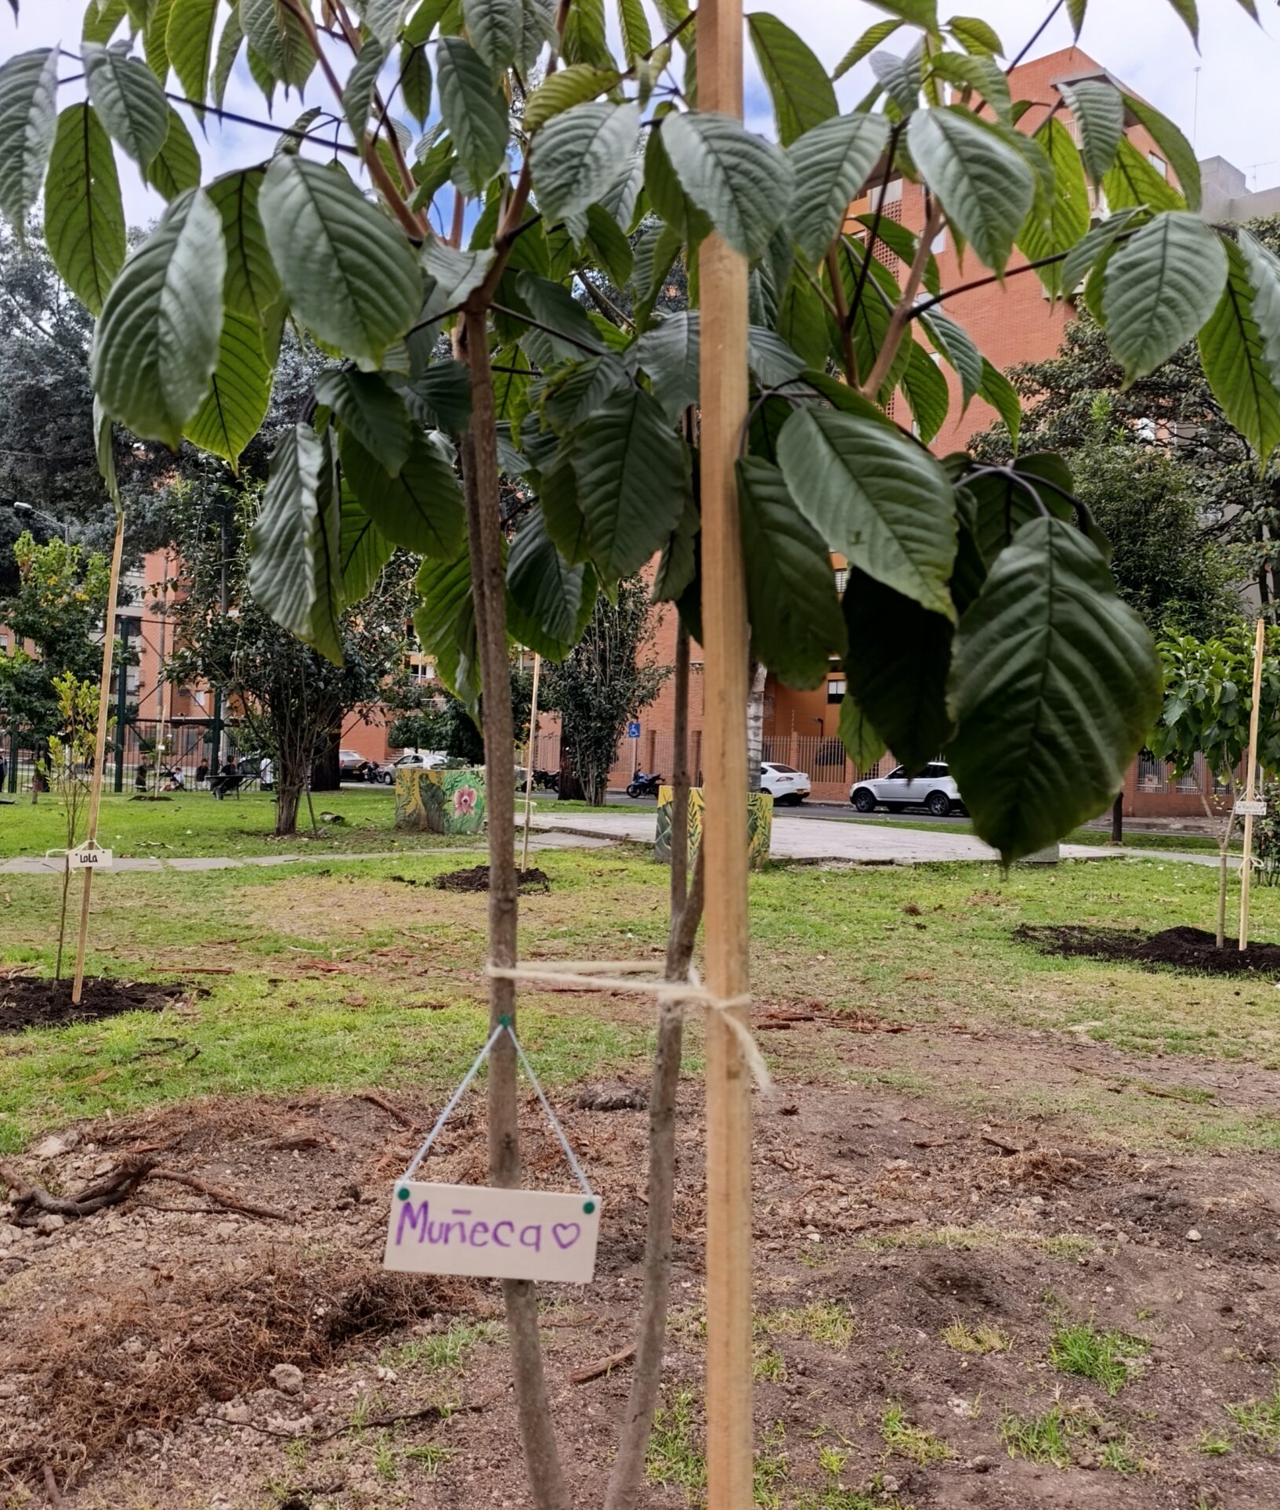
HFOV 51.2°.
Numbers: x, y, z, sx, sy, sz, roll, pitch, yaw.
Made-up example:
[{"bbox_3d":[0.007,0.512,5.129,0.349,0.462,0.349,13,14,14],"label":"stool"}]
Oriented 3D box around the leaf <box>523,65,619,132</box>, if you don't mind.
[{"bbox_3d":[-0.072,-0.698,1.420,0.120,0.050,0.045,-30,5,0],"label":"leaf"}]

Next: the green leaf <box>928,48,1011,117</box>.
[{"bbox_3d":[0.353,-0.716,1.420,0.060,0.085,0.050,-32,-16,-39],"label":"green leaf"}]

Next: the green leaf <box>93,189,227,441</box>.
[{"bbox_3d":[-0.396,-0.364,1.100,0.095,0.205,0.045,7,-14,13],"label":"green leaf"}]

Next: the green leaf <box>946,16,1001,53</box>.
[{"bbox_3d":[0.374,-0.809,1.500,0.080,0.040,0.030,37,9,-6],"label":"green leaf"}]

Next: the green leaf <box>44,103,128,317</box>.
[{"bbox_3d":[-0.530,-0.522,1.280,0.080,0.205,0.035,-6,11,-9],"label":"green leaf"}]

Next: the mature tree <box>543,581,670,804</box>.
[{"bbox_3d":[-0.959,-1.807,38.000,3.500,6.400,3.400,2,-1,0],"label":"mature tree"}]

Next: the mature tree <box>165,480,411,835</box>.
[{"bbox_3d":[-5.271,-1.468,20.000,3.400,5.200,3.300,2,-1,0],"label":"mature tree"}]

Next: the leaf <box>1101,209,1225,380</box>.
[{"bbox_3d":[0.488,-0.429,1.250,0.110,0.168,0.040,15,-14,-2],"label":"leaf"}]

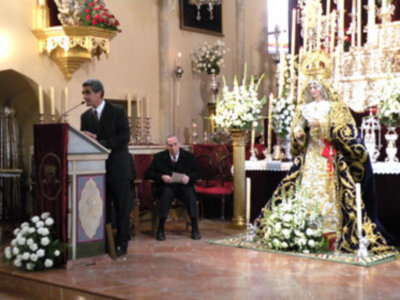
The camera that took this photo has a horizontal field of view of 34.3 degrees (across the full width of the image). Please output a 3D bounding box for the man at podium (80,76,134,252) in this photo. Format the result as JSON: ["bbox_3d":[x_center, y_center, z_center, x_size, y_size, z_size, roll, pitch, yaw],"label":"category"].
[{"bbox_3d":[-0.910,0.155,6.420,0.520,1.730,0.540,0,0,-39],"label":"man at podium"}]

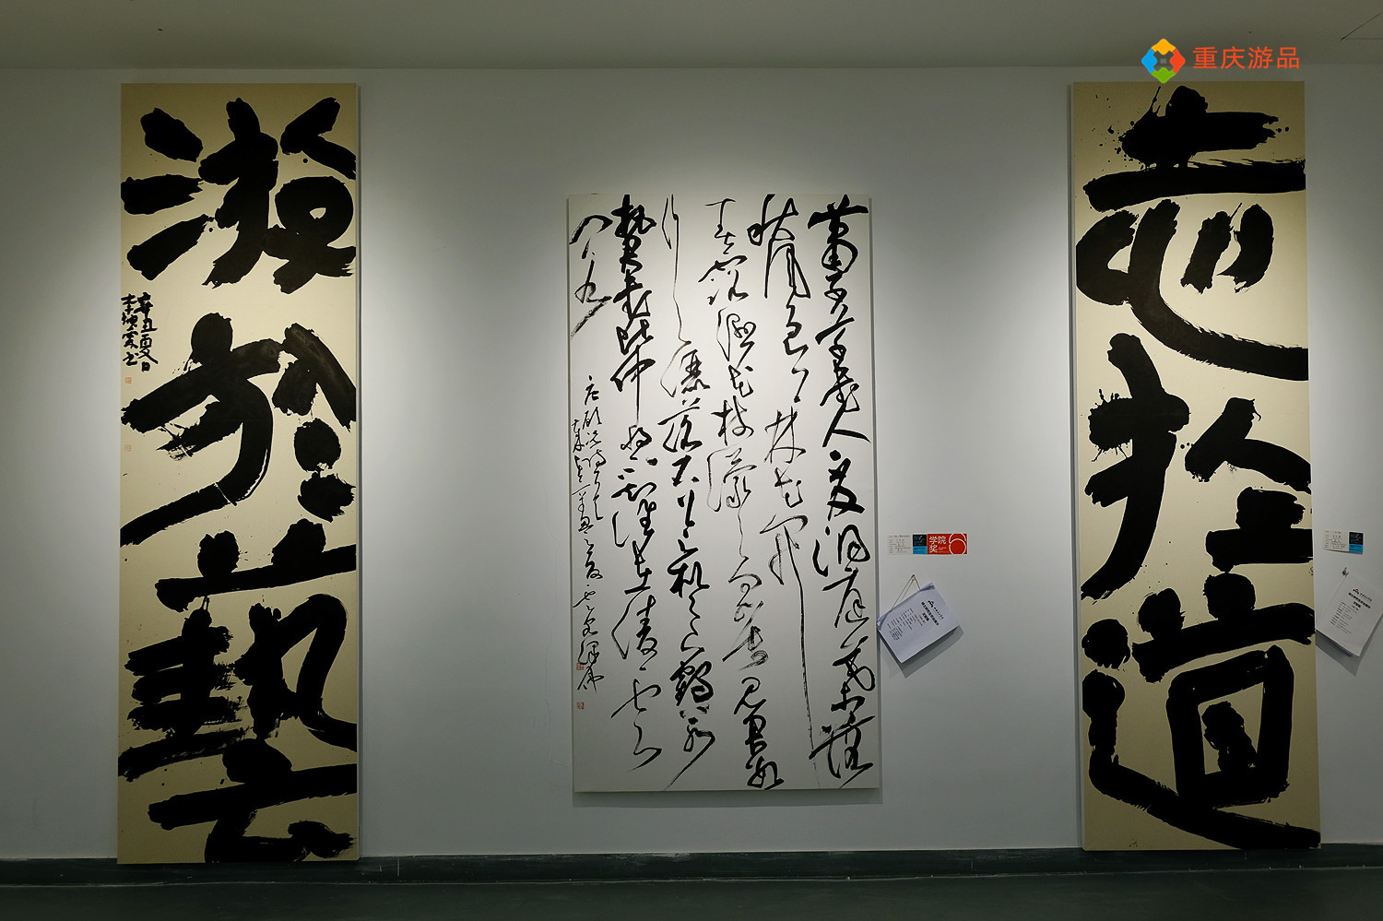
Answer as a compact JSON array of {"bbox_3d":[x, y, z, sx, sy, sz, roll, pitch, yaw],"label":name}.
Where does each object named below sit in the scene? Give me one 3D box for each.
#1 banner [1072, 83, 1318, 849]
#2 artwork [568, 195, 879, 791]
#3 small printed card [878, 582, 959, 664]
[{"bbox_3d":[2.159,0.010,5.106,1.000,3.282,0.040,0,-1,-1],"label":"banner"},{"bbox_3d":[0.136,0.129,5.069,1.284,2.527,0.040,-1,-1,-1],"label":"artwork"},{"bbox_3d":[0.960,0.695,5.048,0.295,0.210,0.020,-33,-7,-5],"label":"small printed card"}]

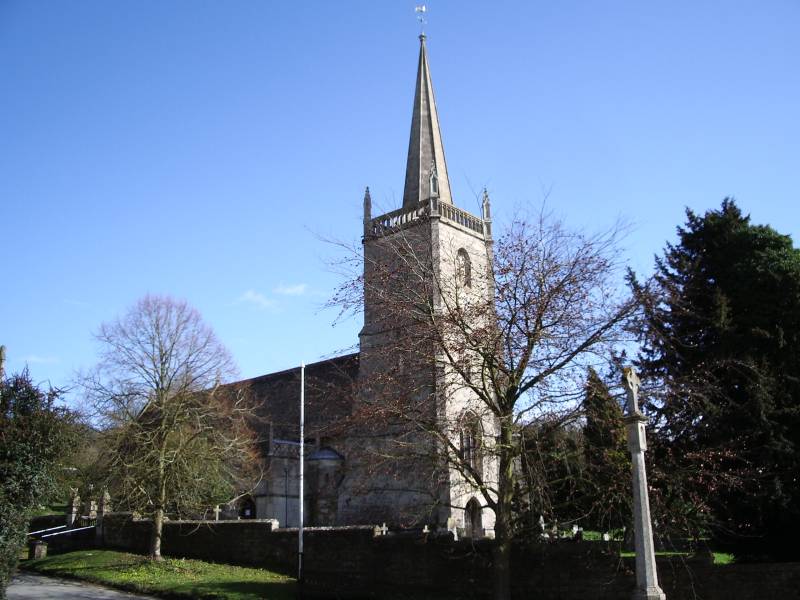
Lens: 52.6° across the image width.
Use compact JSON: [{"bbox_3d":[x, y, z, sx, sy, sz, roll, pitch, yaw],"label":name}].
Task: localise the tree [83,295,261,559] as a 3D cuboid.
[{"bbox_3d":[-9.006,4.762,31.881,6.900,10.273,6.900,-14,-20,40],"label":"tree"}]

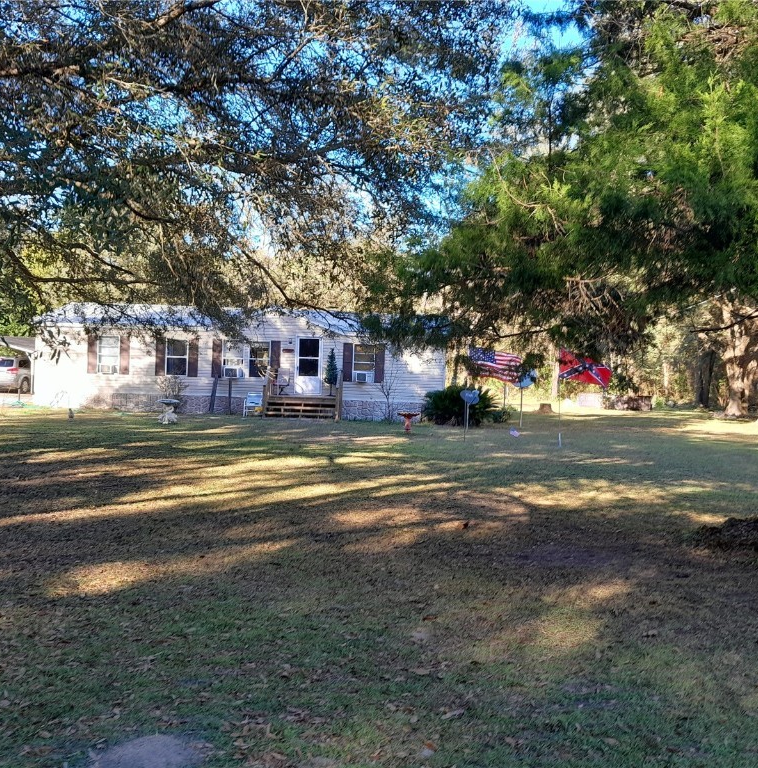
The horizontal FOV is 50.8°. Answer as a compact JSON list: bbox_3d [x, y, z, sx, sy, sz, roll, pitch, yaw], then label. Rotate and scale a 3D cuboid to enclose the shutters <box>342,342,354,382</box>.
[{"bbox_3d":[-1.097,-0.758,28.550,0.350,1.390,0.050,2,1,0],"label":"shutters"}]

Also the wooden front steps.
[{"bbox_3d":[-2.717,0.807,27.593,2.500,0.840,1.500,2,1,0],"label":"wooden front steps"}]

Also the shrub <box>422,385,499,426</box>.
[{"bbox_3d":[2.827,0.705,27.489,2.550,1.380,2.400,2,1,0],"label":"shrub"}]

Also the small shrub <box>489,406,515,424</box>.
[{"bbox_3d":[4.494,1.087,28.995,1.000,0.680,0.950,2,1,0],"label":"small shrub"}]

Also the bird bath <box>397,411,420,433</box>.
[{"bbox_3d":[0.870,1.105,23.295,0.620,0.620,0.620,2,1,0],"label":"bird bath"}]

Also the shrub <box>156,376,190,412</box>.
[{"bbox_3d":[-7.220,0.360,27.990,1.120,1.300,1.050,2,1,0],"label":"shrub"}]

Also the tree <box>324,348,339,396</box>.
[{"bbox_3d":[-1.658,-0.409,27.987,0.520,1.660,0.520,2,1,0],"label":"tree"}]

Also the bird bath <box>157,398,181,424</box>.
[{"bbox_3d":[-5.972,0.779,22.695,0.640,0.700,0.640,2,1,0],"label":"bird bath"}]

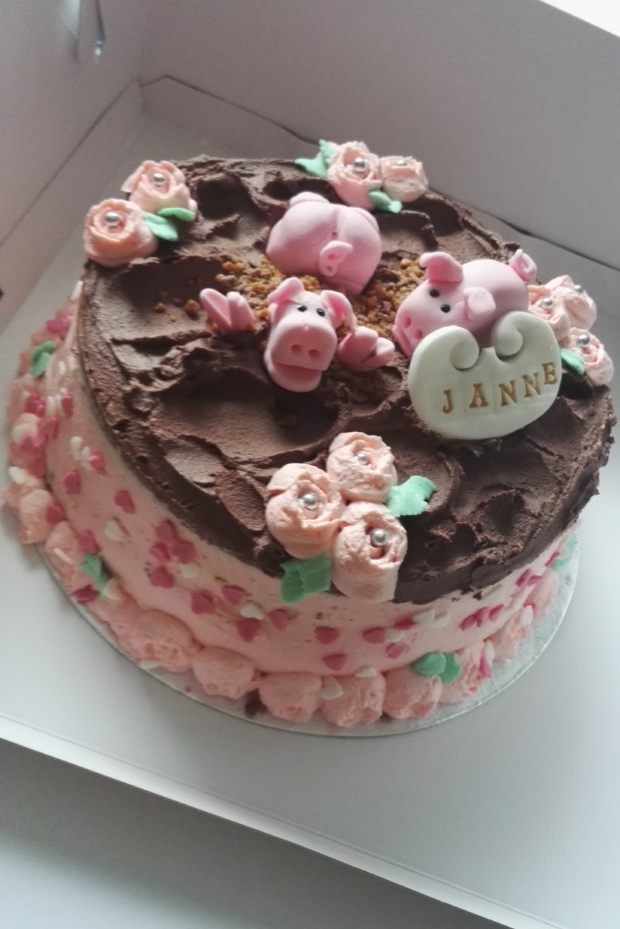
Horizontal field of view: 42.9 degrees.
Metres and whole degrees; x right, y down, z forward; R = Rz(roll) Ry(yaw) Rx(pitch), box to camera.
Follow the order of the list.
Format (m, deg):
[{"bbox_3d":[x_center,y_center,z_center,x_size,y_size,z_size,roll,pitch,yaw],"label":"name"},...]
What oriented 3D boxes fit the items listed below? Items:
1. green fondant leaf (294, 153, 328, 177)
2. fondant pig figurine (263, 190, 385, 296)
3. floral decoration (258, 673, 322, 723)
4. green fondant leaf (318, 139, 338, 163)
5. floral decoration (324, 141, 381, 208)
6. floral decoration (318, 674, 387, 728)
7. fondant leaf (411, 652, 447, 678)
[{"bbox_3d":[0.001,-0.137,0.361,0.018,0.006,0.014,27,55,0],"label":"green fondant leaf"},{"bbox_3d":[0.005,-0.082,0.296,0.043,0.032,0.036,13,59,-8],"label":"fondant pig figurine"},{"bbox_3d":[-0.008,0.085,0.291,0.023,0.018,0.020,15,56,-8],"label":"floral decoration"},{"bbox_3d":[0.009,-0.144,0.363,0.011,0.008,0.014,-10,63,-23],"label":"green fondant leaf"},{"bbox_3d":[0.018,-0.120,0.328,0.023,0.022,0.023,10,59,-10],"label":"floral decoration"},{"bbox_3d":[0.016,0.087,0.293,0.024,0.019,0.019,5,60,-13],"label":"floral decoration"},{"bbox_3d":[0.045,0.076,0.302,0.015,0.007,0.010,7,58,-13],"label":"fondant leaf"}]

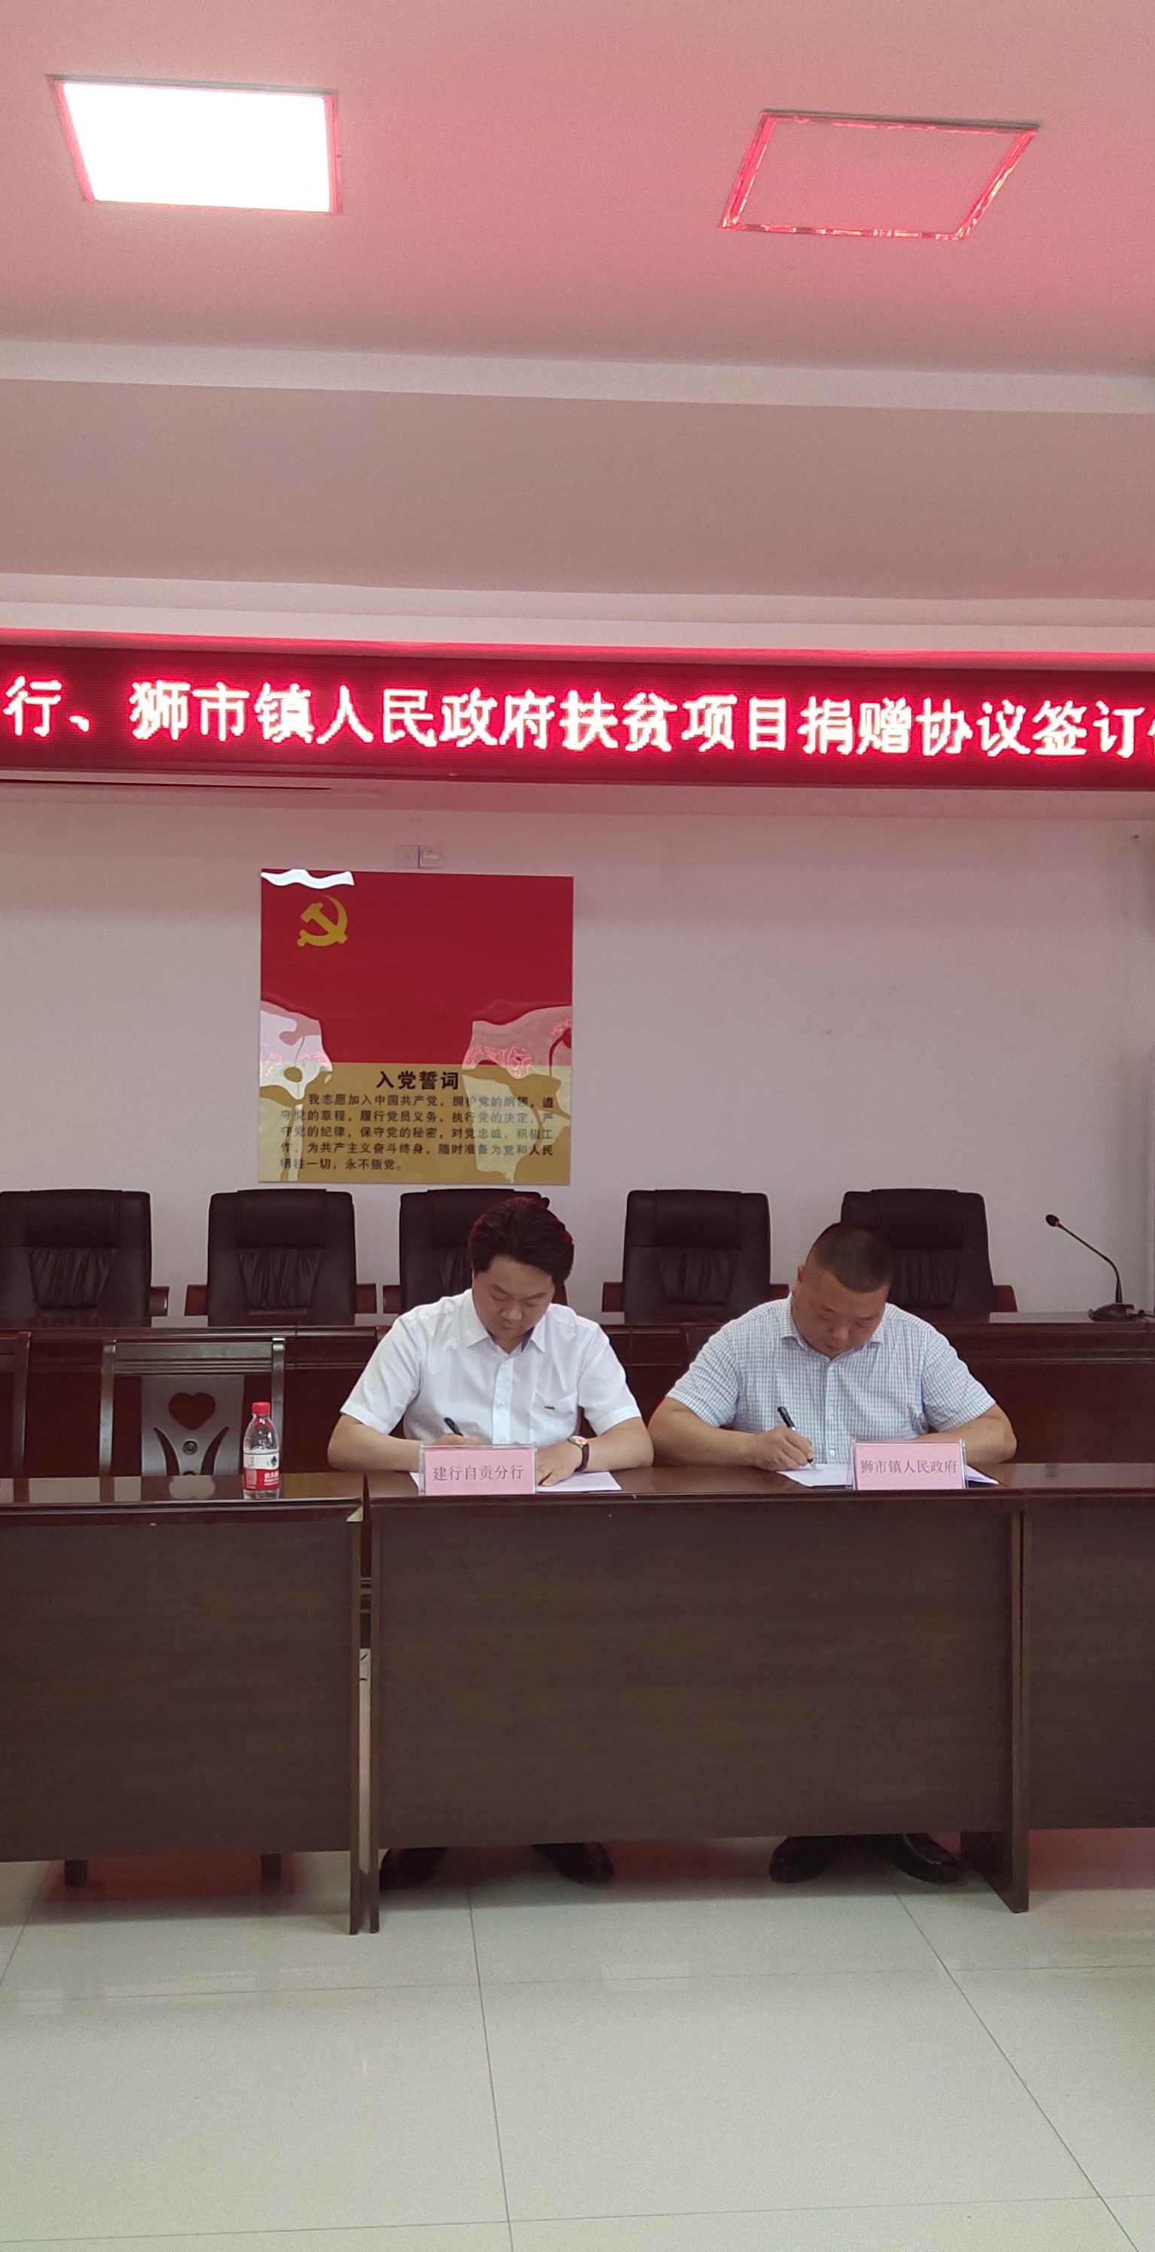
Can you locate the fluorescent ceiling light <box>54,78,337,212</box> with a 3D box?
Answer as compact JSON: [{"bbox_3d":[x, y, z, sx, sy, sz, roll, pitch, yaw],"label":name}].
[{"bbox_3d":[-0.816,-2.148,4.742,0.600,0.040,0.600,0,0,-5],"label":"fluorescent ceiling light"}]

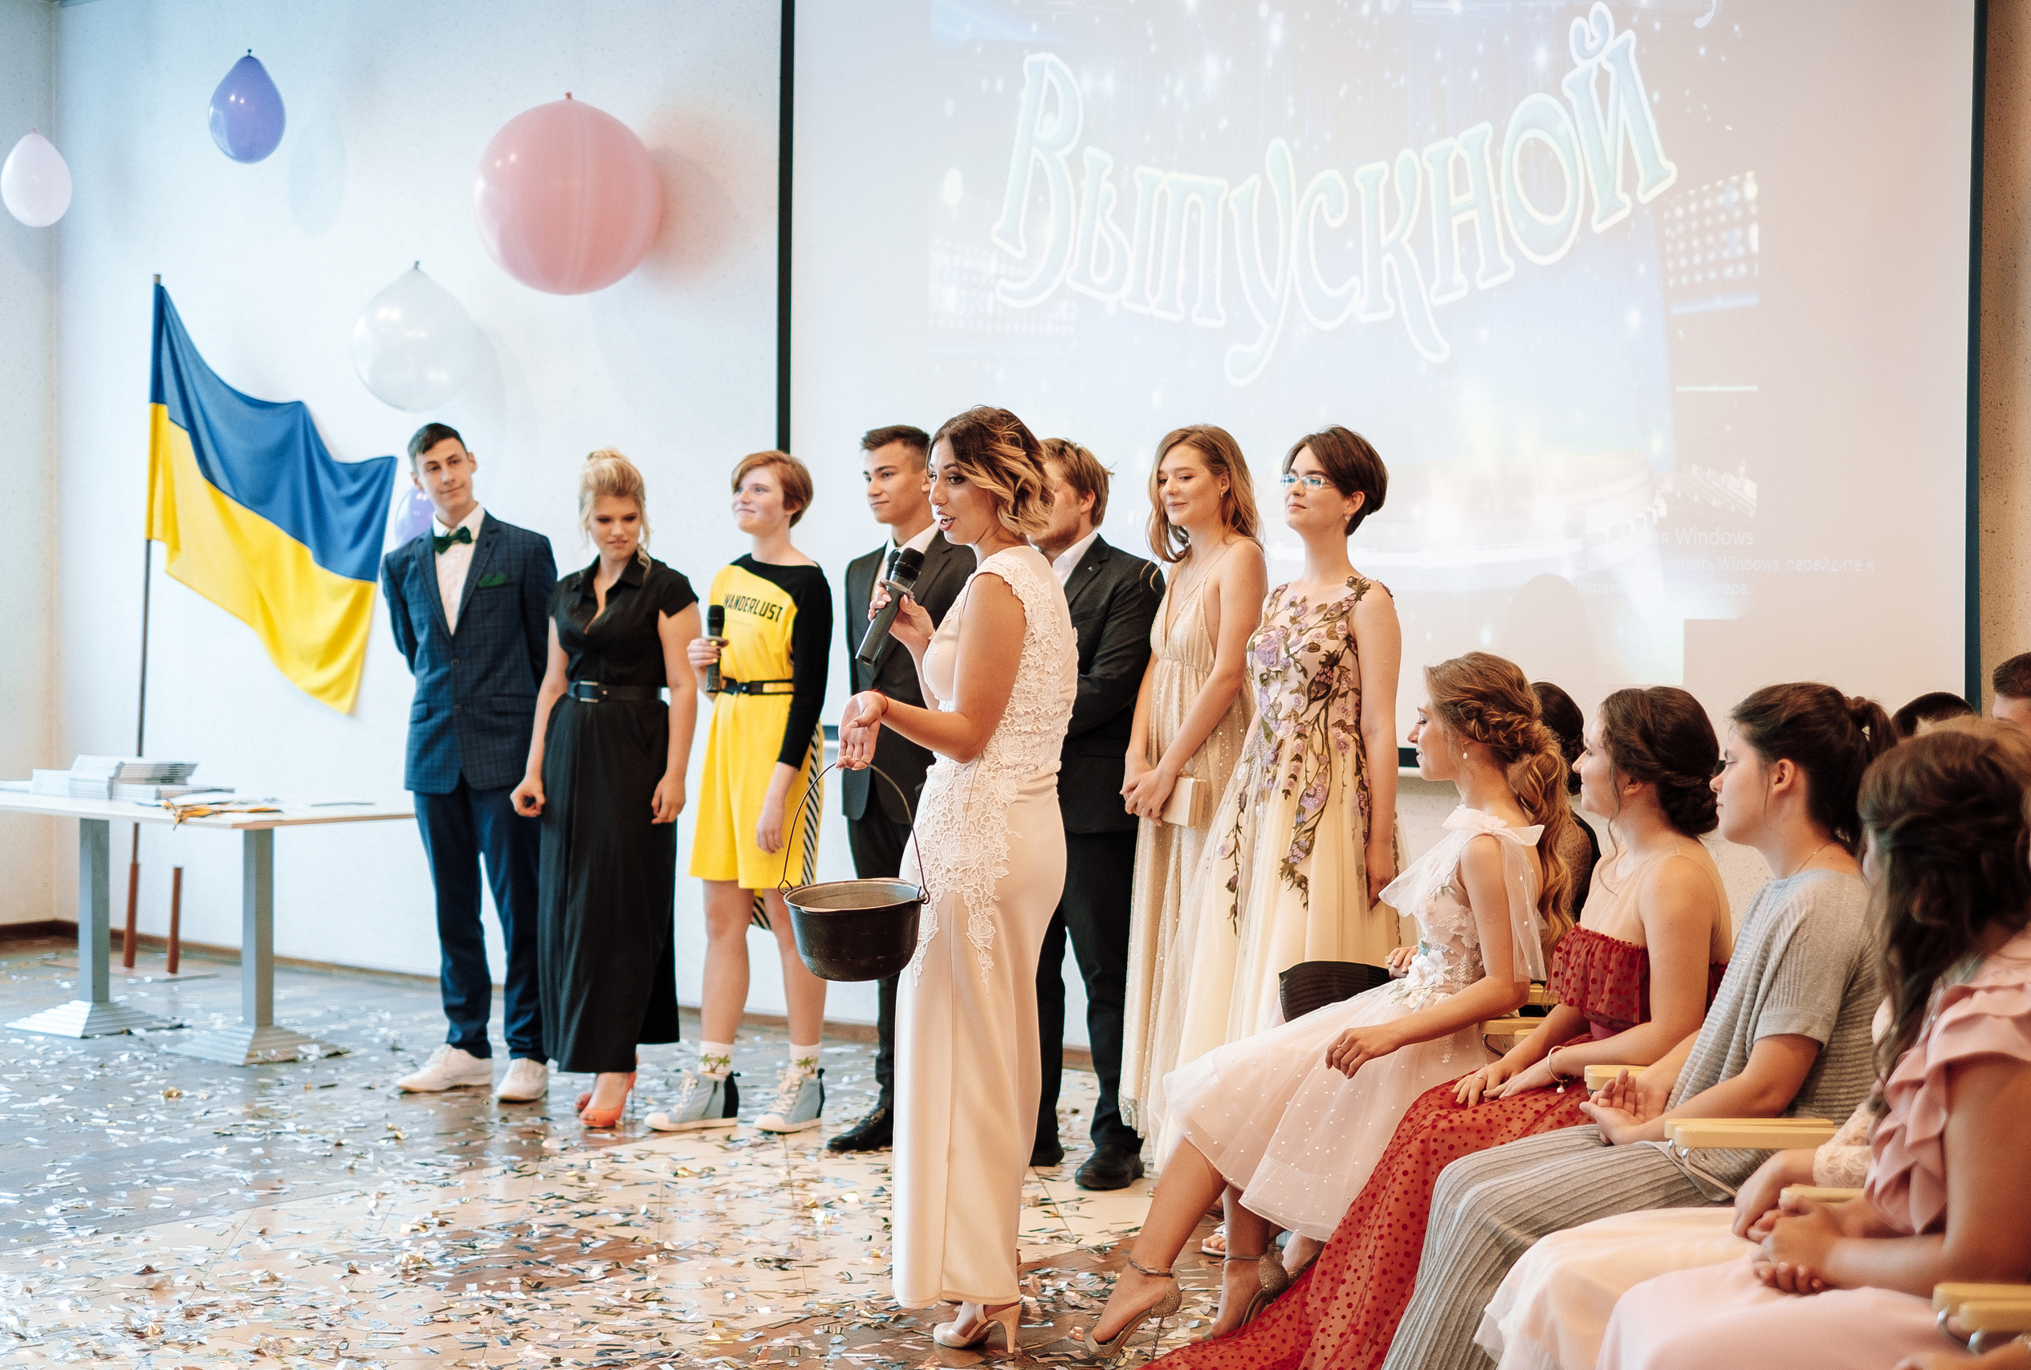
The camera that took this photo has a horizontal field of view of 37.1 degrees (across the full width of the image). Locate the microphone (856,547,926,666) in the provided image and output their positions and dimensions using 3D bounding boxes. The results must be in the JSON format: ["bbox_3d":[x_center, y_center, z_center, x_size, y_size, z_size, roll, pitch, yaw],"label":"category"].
[{"bbox_3d":[-0.231,-0.147,5.650,0.050,0.245,0.050,26,-11,0],"label":"microphone"}]

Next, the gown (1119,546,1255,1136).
[{"bbox_3d":[0.421,0.366,6.935,0.400,1.400,0.430,-1,2,-35],"label":"gown"}]

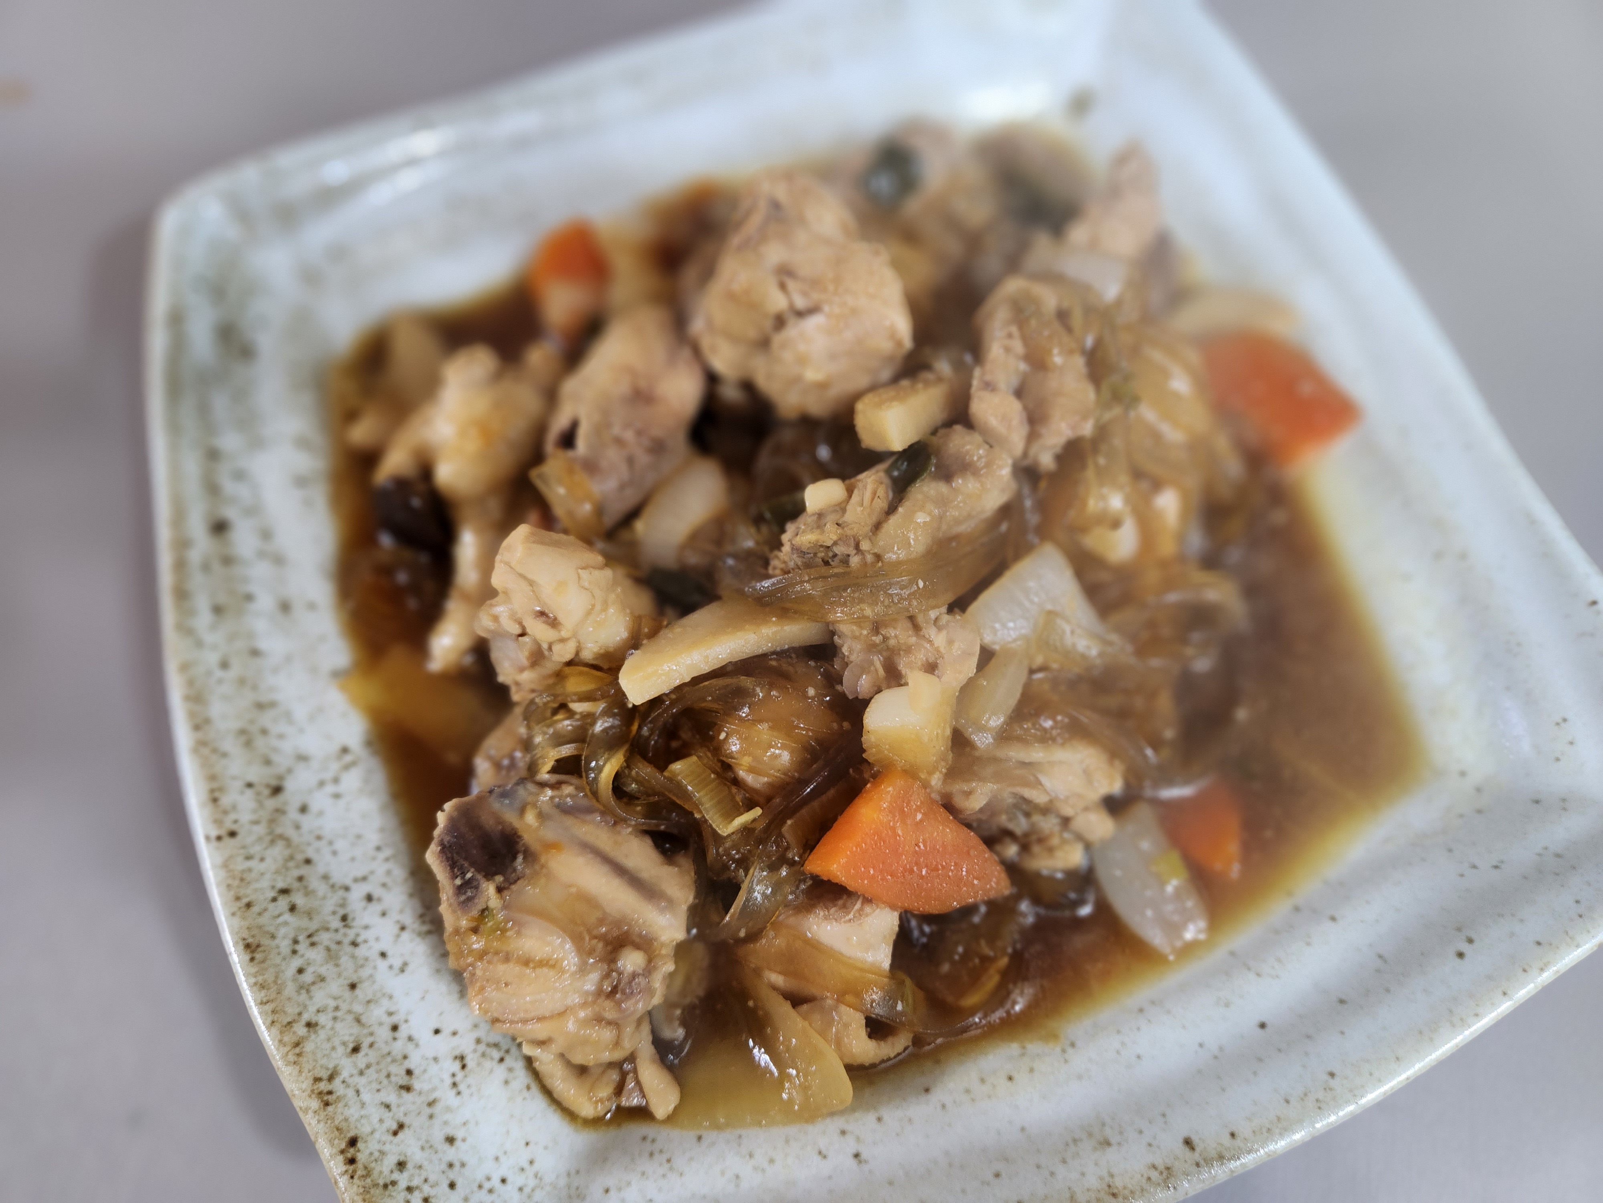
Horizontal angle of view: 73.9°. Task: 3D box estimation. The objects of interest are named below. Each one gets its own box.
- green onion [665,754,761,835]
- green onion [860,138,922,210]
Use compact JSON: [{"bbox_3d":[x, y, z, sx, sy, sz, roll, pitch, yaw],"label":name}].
[{"bbox_3d":[-0.020,0.043,0.237,0.018,0.007,0.011,43,74,14],"label":"green onion"},{"bbox_3d":[0.024,-0.114,0.285,0.015,0.009,0.015,7,69,2],"label":"green onion"}]

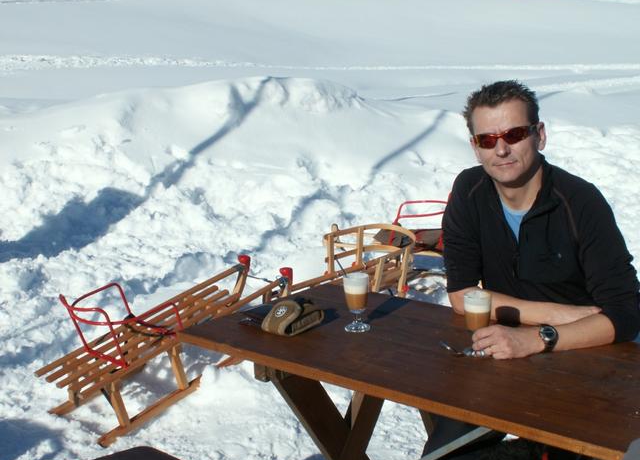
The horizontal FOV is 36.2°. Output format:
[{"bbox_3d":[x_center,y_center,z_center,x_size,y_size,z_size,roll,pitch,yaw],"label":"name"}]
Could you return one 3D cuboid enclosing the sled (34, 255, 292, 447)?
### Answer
[{"bbox_3d":[-0.609,0.354,4.064,0.370,0.500,1.165,16,30,37],"label":"sled"}]

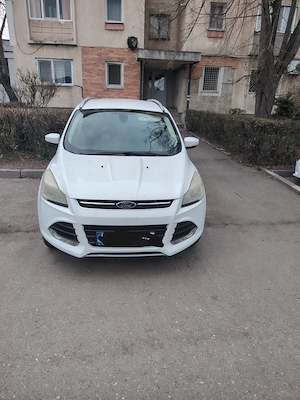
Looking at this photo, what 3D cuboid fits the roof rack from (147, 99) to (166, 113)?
[{"bbox_3d":[0.074,-1.765,5.062,0.100,0.130,1.850,0,21,-7],"label":"roof rack"}]

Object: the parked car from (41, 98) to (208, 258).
[{"bbox_3d":[-0.450,-0.749,4.530,1.920,1.700,4.500,0,21,-7],"label":"parked car"}]

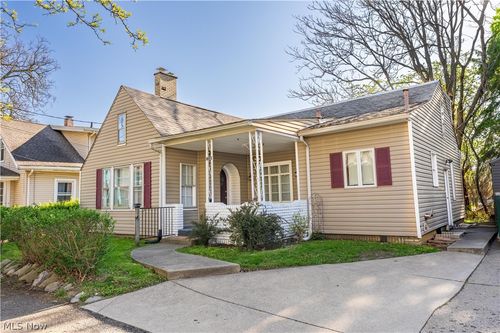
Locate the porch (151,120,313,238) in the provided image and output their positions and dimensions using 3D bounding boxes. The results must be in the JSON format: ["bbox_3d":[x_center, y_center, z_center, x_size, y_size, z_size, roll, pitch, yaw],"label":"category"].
[{"bbox_3d":[-0.706,0.580,10.895,4.212,3.370,2.345,-6,-7,37],"label":"porch"}]

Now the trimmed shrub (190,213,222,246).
[{"bbox_3d":[-1.240,1.713,9.463,0.853,0.964,0.782,-2,-6,0],"label":"trimmed shrub"}]

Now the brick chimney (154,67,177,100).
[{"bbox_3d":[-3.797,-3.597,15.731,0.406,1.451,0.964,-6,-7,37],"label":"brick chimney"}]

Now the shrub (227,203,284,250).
[{"bbox_3d":[0.110,1.452,8.399,1.319,1.137,1.116,-6,-7,37],"label":"shrub"}]

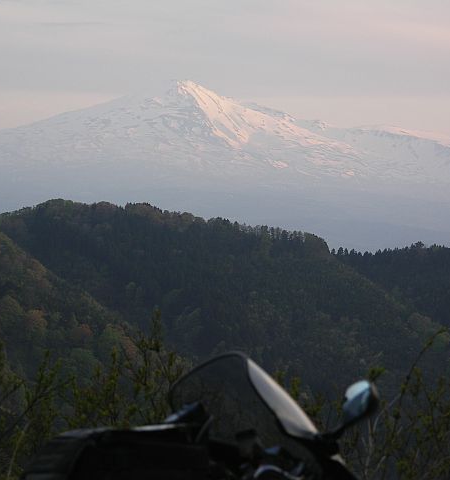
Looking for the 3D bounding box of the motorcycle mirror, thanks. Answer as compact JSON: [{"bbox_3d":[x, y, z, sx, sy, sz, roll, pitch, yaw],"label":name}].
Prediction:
[{"bbox_3d":[0.409,0.543,8.600,0.170,0.185,0.100,0,0,37],"label":"motorcycle mirror"}]

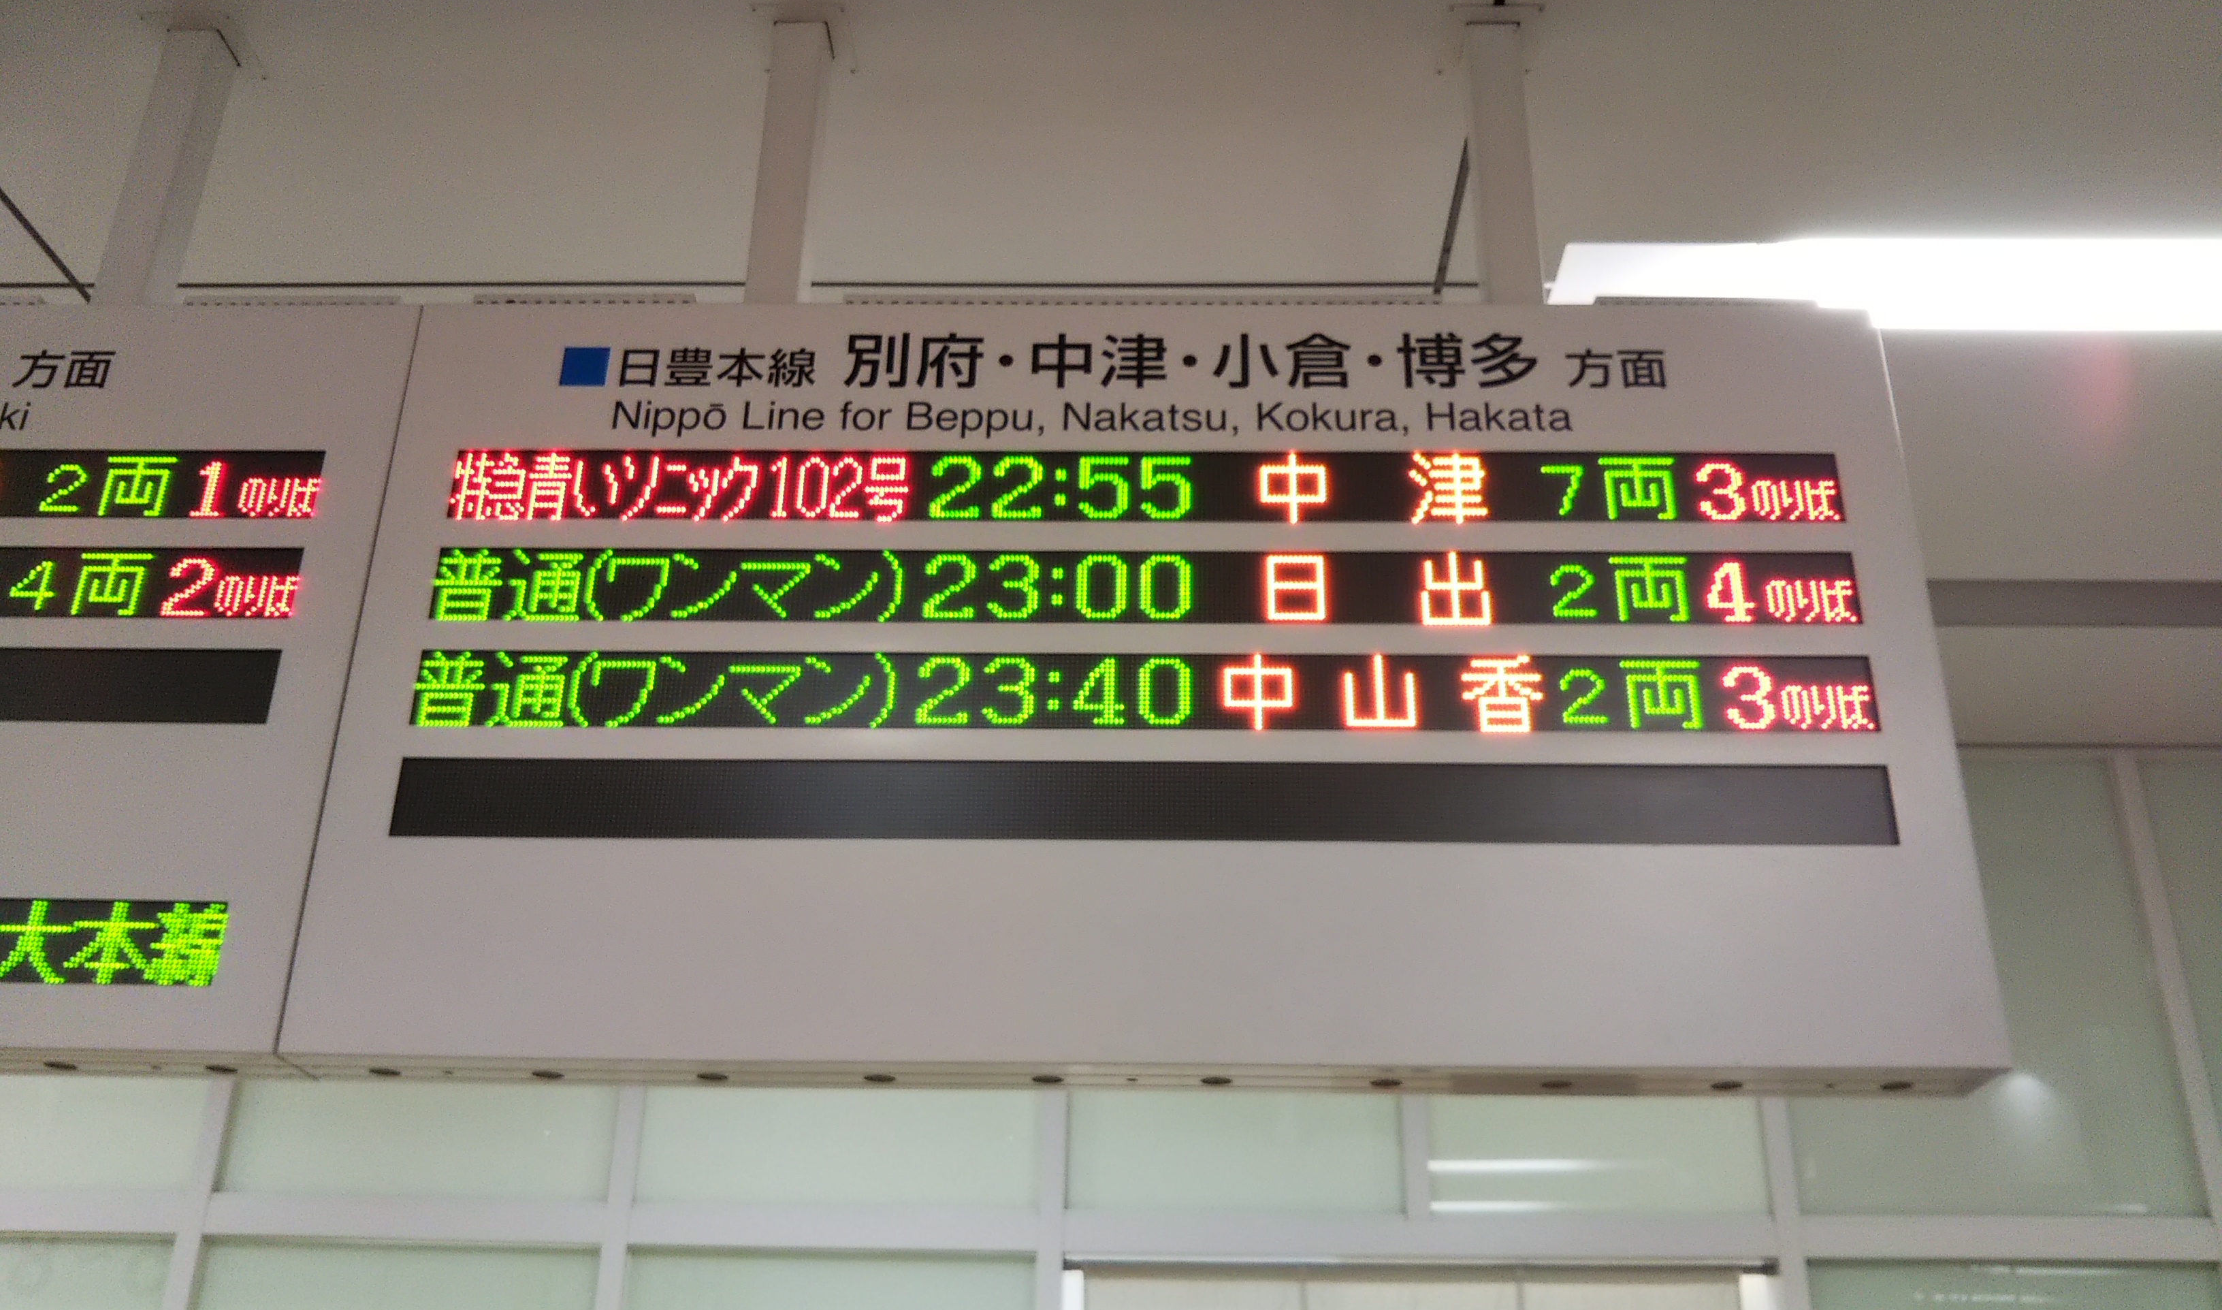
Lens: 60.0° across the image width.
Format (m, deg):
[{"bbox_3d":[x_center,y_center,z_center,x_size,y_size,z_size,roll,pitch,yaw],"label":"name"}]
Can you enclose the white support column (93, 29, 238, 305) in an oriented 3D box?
[{"bbox_3d":[-1.698,-0.844,3.460,0.091,0.646,0.086,0,-25,1],"label":"white support column"}]

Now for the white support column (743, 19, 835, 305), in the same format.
[{"bbox_3d":[-0.571,-0.841,3.432,0.091,0.646,0.086,0,-25,1],"label":"white support column"}]

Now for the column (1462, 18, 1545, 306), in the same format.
[{"bbox_3d":[0.692,-0.836,3.400,0.091,0.646,0.086,0,-25,1],"label":"column"}]

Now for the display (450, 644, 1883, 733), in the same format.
[{"bbox_3d":[0.043,0.063,2.927,2.202,0.124,0.050,0,-25,1],"label":"display"}]

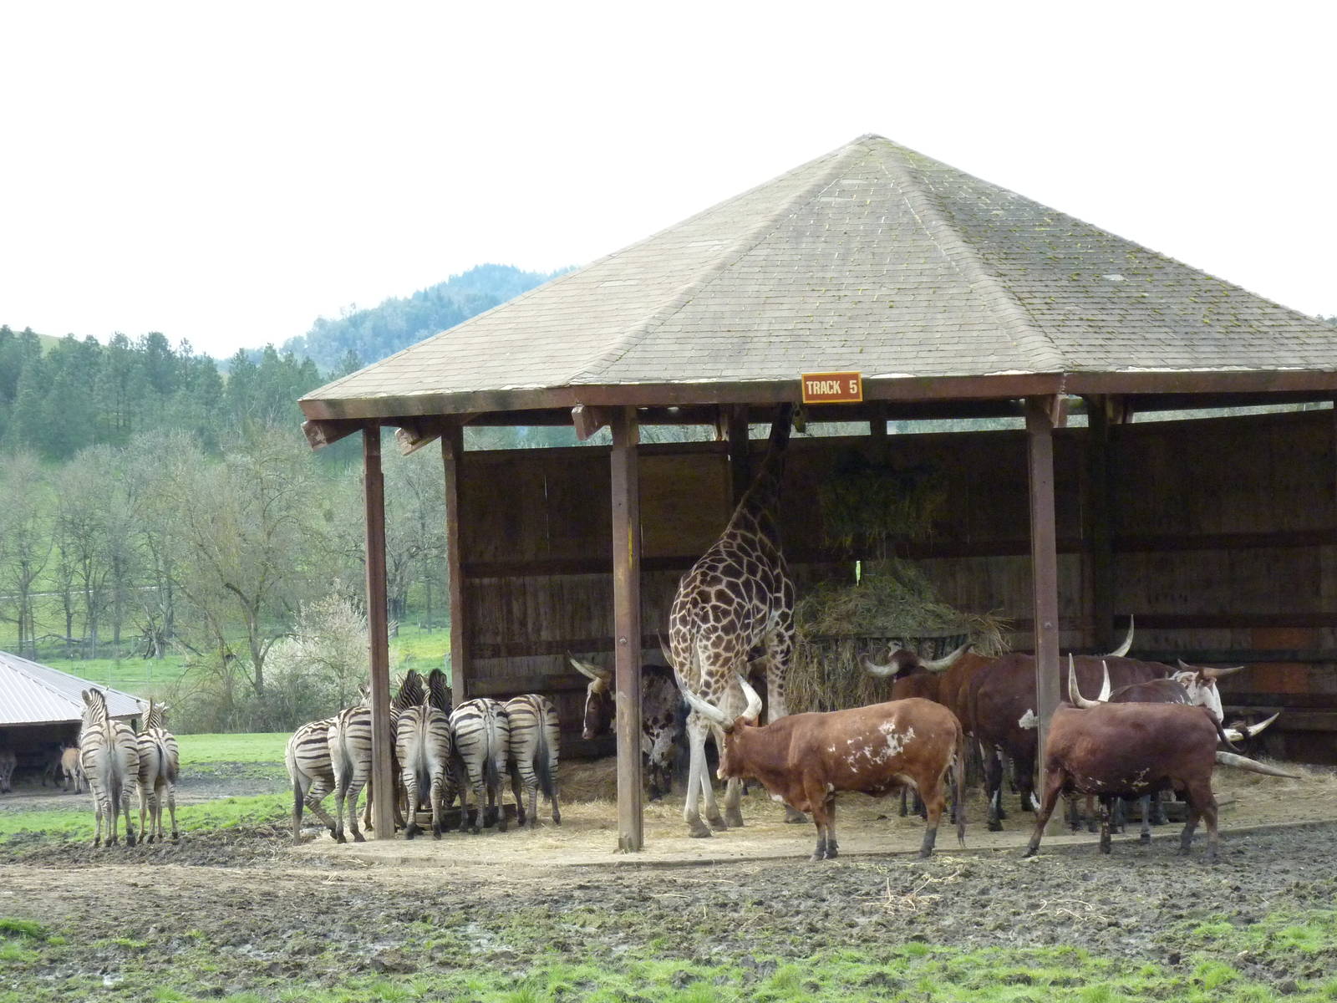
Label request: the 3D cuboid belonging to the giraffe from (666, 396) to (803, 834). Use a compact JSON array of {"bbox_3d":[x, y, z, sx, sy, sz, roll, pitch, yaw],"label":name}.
[{"bbox_3d":[0.642,0.889,39.833,0.800,4.300,2.200,-2,-1,19],"label":"giraffe"}]

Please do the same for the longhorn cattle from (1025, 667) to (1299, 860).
[{"bbox_3d":[3.978,2.184,35.811,2.100,1.500,0.800,-2,-1,15],"label":"longhorn cattle"}]

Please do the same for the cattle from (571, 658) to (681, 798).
[{"bbox_3d":[-0.047,2.325,43.511,2.000,1.420,0.750,-1,-1,-30],"label":"cattle"}]

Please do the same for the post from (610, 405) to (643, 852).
[{"bbox_3d":[-0.355,1.105,37.329,0.200,3.850,0.200,-2,-1,12],"label":"post"}]

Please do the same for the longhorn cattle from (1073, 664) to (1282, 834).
[{"bbox_3d":[4.004,1.966,34.505,1.950,1.350,0.750,-2,0,5],"label":"longhorn cattle"}]

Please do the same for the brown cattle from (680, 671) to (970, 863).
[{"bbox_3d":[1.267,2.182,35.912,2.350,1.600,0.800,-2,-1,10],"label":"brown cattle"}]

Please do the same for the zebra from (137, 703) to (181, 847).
[{"bbox_3d":[-4.774,2.477,40.052,0.430,1.290,1.750,-1,0,-6],"label":"zebra"}]

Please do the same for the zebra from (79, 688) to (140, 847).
[{"bbox_3d":[-5.606,2.623,42.812,0.550,1.520,2.000,-1,-1,-12],"label":"zebra"}]

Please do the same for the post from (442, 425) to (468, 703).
[{"bbox_3d":[-2.173,1.218,44.030,0.190,3.930,0.190,-1,-1,-12],"label":"post"}]

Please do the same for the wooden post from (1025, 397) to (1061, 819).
[{"bbox_3d":[3.250,1.021,36.929,0.200,3.800,0.200,-1,-1,-12],"label":"wooden post"}]

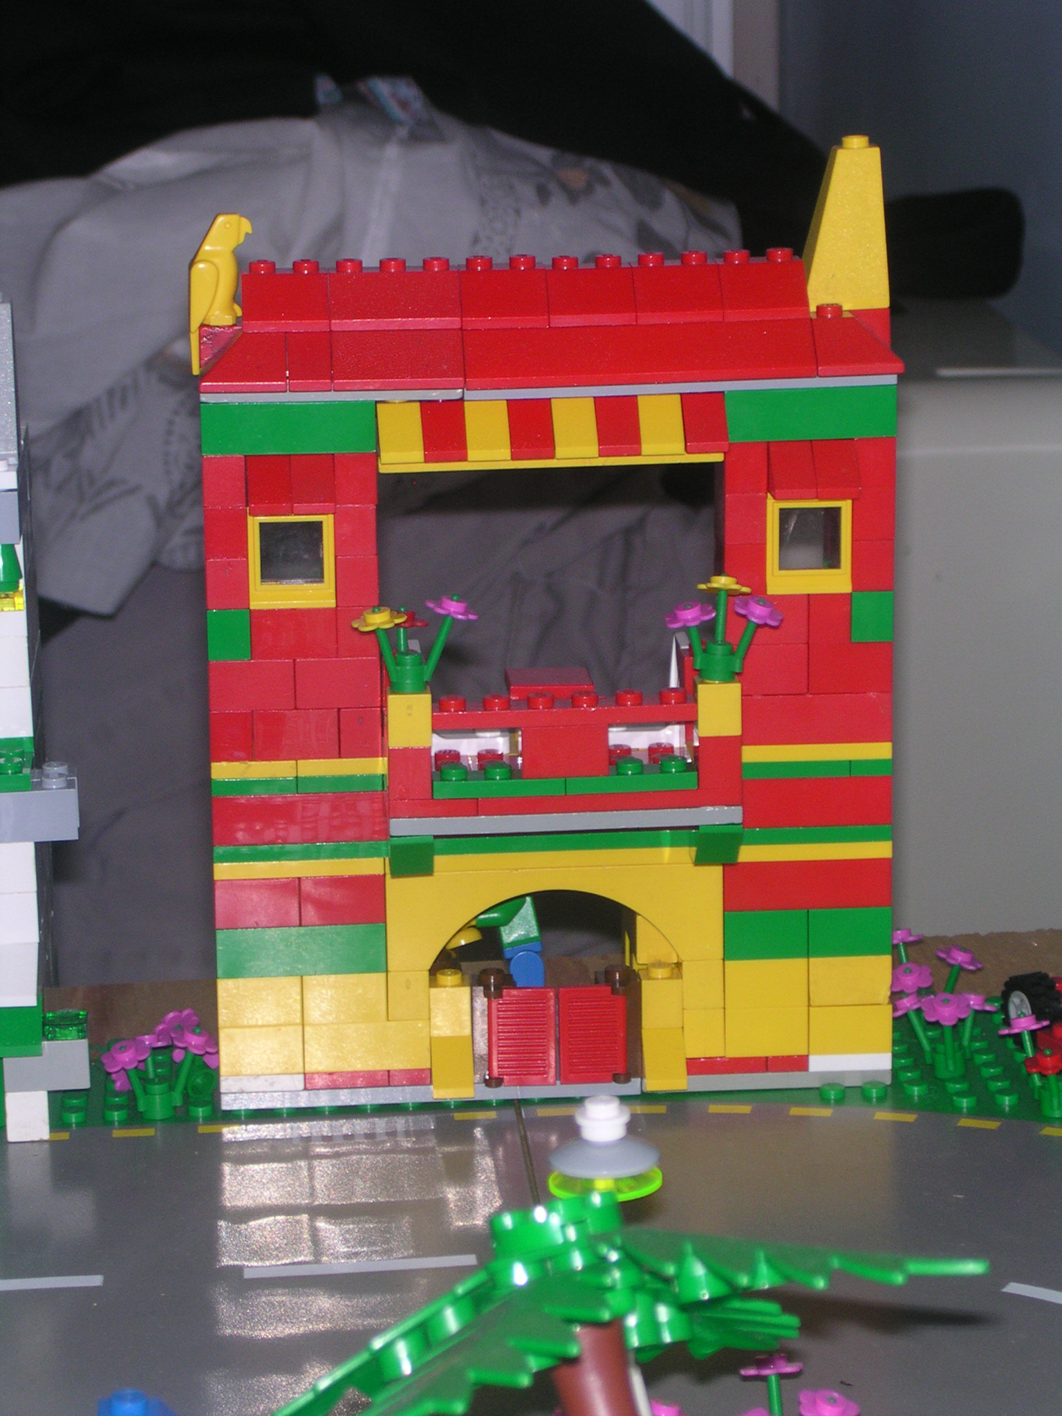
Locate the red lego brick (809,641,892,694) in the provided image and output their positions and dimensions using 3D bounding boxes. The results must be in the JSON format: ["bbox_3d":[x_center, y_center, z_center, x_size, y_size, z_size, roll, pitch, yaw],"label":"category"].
[{"bbox_3d":[0.060,-0.008,0.853,0.016,0.010,0.008,-2,12,-5],"label":"red lego brick"}]

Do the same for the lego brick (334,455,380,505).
[{"bbox_3d":[-0.033,-0.044,0.840,0.008,0.010,0.011,-2,12,-4],"label":"lego brick"}]

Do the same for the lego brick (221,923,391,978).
[{"bbox_3d":[-0.043,0.044,0.856,0.032,0.010,0.009,-2,13,-5],"label":"lego brick"}]

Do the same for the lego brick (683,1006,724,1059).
[{"bbox_3d":[0.032,0.061,0.867,0.008,0.010,0.010,-2,12,-5],"label":"lego brick"}]

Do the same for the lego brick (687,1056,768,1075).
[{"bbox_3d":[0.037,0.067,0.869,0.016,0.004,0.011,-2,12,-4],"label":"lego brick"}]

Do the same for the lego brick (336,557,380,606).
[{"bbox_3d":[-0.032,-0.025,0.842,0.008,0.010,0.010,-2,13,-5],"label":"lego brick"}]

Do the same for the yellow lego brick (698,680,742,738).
[{"bbox_3d":[0.034,-0.001,0.823,0.008,0.011,0.008,-2,13,-5],"label":"yellow lego brick"}]

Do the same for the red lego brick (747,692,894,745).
[{"bbox_3d":[0.052,0.001,0.855,0.032,0.010,0.009,-2,13,-5],"label":"red lego brick"}]

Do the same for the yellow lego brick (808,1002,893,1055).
[{"bbox_3d":[0.061,0.061,0.868,0.016,0.010,0.008,-2,12,-5],"label":"yellow lego brick"}]

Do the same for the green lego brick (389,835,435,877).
[{"bbox_3d":[-0.022,0.026,0.833,0.008,0.010,0.016,-2,12,-5],"label":"green lego brick"}]

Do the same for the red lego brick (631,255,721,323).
[{"bbox_3d":[0.027,-0.078,0.841,0.016,0.011,0.016,-2,12,-5],"label":"red lego brick"}]

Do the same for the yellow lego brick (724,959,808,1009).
[{"bbox_3d":[0.044,0.051,0.866,0.016,0.010,0.009,-2,13,-5],"label":"yellow lego brick"}]

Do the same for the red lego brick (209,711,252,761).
[{"bbox_3d":[-0.056,0.004,0.846,0.008,0.010,0.009,-2,12,-5],"label":"red lego brick"}]

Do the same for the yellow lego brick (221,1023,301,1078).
[{"bbox_3d":[-0.051,0.064,0.859,0.016,0.010,0.008,-2,12,-5],"label":"yellow lego brick"}]

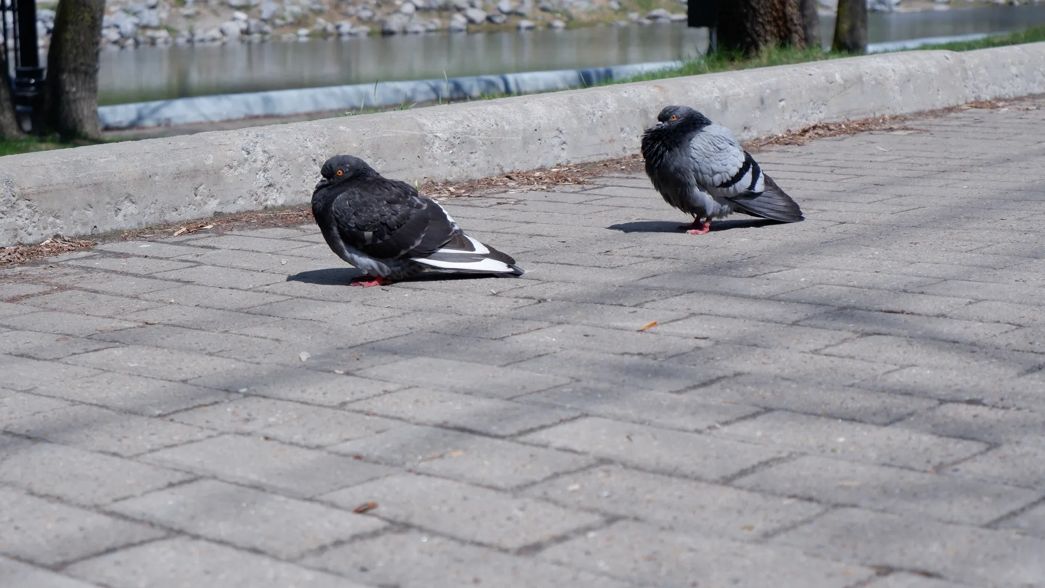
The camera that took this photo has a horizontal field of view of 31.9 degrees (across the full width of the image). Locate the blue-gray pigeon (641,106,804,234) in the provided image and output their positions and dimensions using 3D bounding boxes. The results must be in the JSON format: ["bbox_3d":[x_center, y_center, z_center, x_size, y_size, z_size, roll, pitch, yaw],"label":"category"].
[{"bbox_3d":[0.284,-0.184,2.638,0.240,0.177,0.120,-5,10,-19],"label":"blue-gray pigeon"}]

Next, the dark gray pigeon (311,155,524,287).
[{"bbox_3d":[-0.135,-0.095,2.274,0.262,0.160,0.120,-2,10,-6],"label":"dark gray pigeon"}]

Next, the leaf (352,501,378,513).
[{"bbox_3d":[-0.111,0.151,1.293,0.021,0.004,0.008,-8,12,-33],"label":"leaf"}]

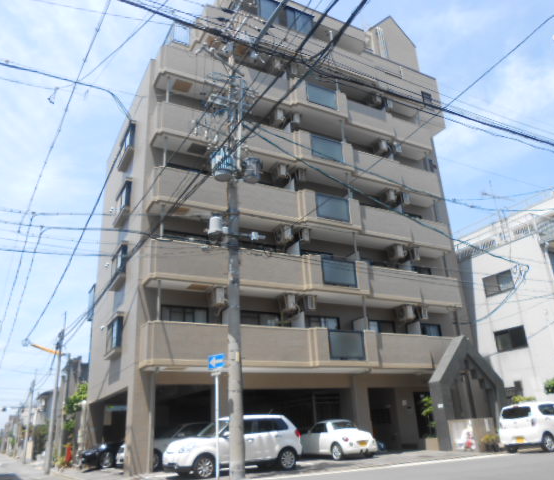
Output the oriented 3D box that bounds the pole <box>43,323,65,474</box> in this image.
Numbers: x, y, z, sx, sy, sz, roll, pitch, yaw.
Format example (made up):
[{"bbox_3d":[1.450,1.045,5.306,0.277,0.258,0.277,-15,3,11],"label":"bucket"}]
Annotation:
[{"bbox_3d":[-9.341,6.574,20.379,0.280,6.120,0.280,8,-24,-26],"label":"pole"}]

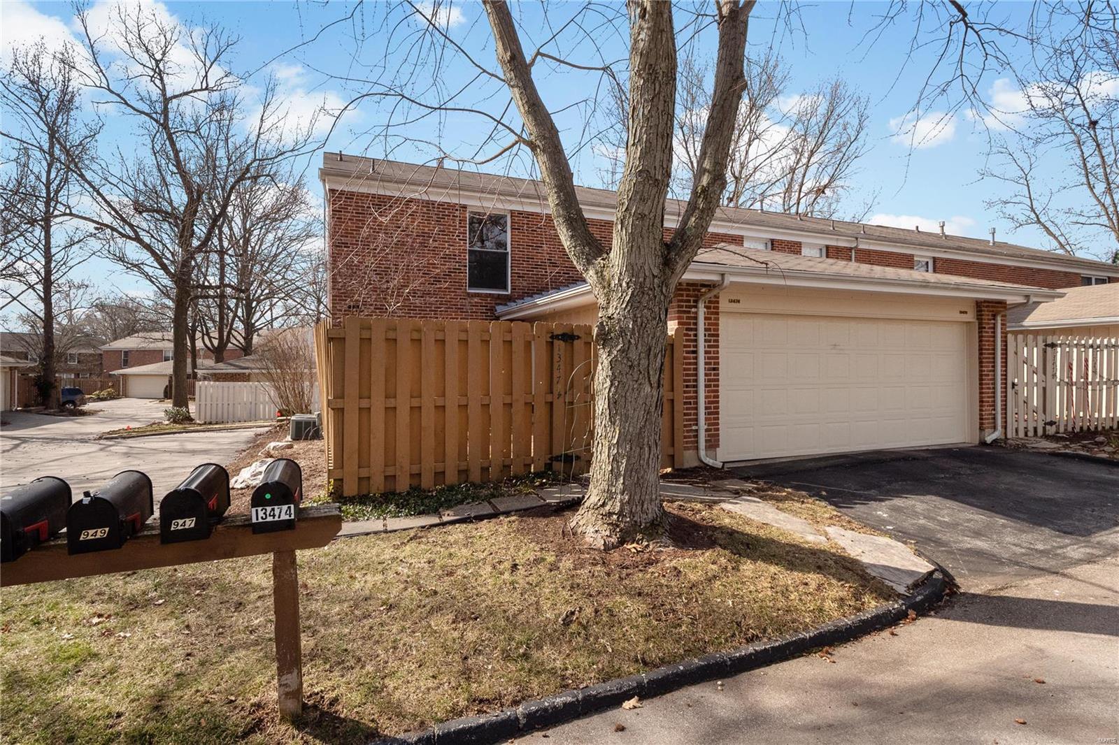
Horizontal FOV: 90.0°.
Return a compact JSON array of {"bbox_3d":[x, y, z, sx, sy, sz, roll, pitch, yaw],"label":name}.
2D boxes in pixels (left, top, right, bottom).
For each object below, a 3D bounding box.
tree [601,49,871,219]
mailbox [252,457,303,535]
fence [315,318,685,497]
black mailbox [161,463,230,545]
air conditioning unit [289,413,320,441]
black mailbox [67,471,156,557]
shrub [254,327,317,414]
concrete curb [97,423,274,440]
[{"bbox_3d":[9.600,-7.600,31.000,13.000,18.800,11.000,0,1,0],"label":"tree"},{"bbox_3d":[-1.366,0.586,2.727,0.172,0.228,0.492,-1,2,-21],"label":"mailbox"},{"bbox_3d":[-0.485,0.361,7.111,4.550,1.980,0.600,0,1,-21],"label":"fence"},{"bbox_3d":[-1.665,0.585,2.583,0.172,0.228,0.492,-1,3,-21],"label":"black mailbox"},{"bbox_3d":[-6.330,1.360,14.000,0.680,0.590,0.680,0,1,-21],"label":"air conditioning unit"},{"bbox_3d":[-1.986,0.605,2.498,0.172,0.228,0.492,-1,2,-23],"label":"black mailbox"},{"bbox_3d":[-8.831,0.020,18.500,2.250,2.900,2.000,0,1,-18],"label":"shrub"},{"bbox_3d":[-12.350,2.000,19.000,0.400,0.180,5.500,1,1,35],"label":"concrete curb"}]

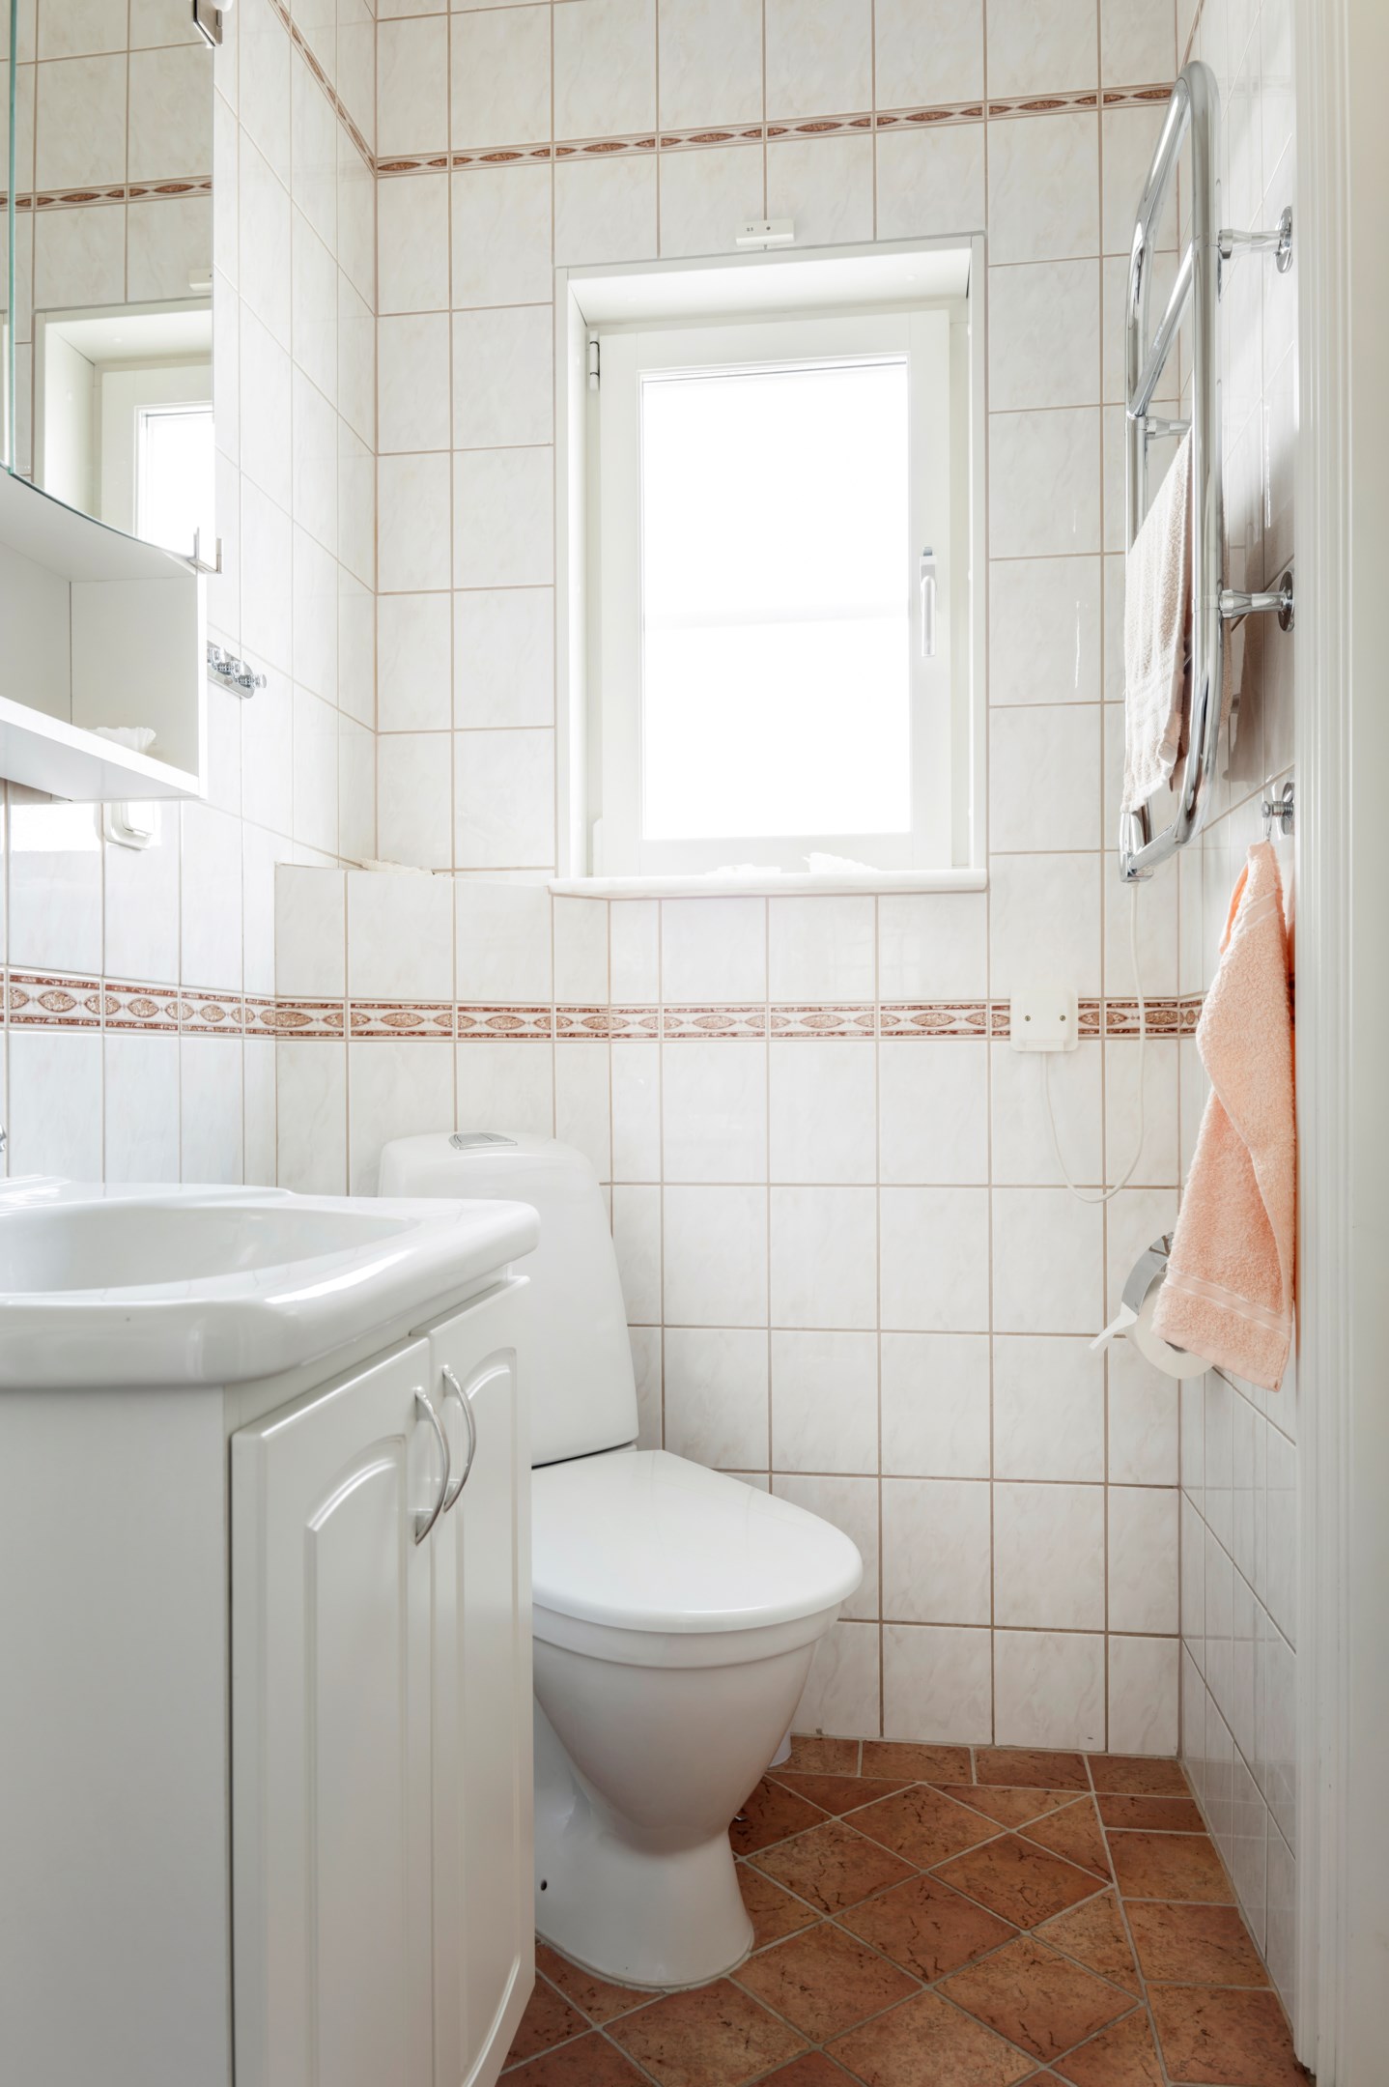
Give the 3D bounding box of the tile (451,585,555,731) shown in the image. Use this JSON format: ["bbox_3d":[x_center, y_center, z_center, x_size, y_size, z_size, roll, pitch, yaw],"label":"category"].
[{"bbox_3d":[-0.273,-0.556,2.002,0.149,0.199,0.009,0,0,8],"label":"tile"}]

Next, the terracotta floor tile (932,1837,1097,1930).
[{"bbox_3d":[0.376,0.975,1.614,0.140,0.010,0.140,0,0,-37],"label":"terracotta floor tile"}]

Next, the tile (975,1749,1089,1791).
[{"bbox_3d":[0.447,0.968,1.845,0.147,0.010,0.094,0,0,8],"label":"tile"}]

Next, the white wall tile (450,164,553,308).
[{"bbox_3d":[-0.276,-1.159,2.004,0.149,0.199,0.010,0,0,8],"label":"white wall tile"}]

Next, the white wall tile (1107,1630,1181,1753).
[{"bbox_3d":[0.610,0.882,1.885,0.095,0.159,0.010,0,0,8],"label":"white wall tile"}]

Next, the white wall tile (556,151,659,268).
[{"bbox_3d":[-0.126,-1.185,1.983,0.150,0.146,0.009,0,0,8],"label":"white wall tile"}]

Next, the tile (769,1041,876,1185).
[{"bbox_3d":[0.180,0.097,1.935,0.149,0.199,0.009,0,0,8],"label":"tile"}]

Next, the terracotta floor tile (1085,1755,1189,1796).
[{"bbox_3d":[0.581,0.965,1.822,0.123,0.010,0.092,0,0,8],"label":"terracotta floor tile"}]

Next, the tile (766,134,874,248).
[{"bbox_3d":[0.174,-1.186,1.938,0.150,0.147,0.009,0,0,8],"label":"tile"}]

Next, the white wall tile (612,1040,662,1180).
[{"bbox_3d":[-0.081,0.098,1.979,0.070,0.199,0.010,0,0,8],"label":"white wall tile"}]

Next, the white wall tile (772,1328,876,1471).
[{"bbox_3d":[0.182,0.502,1.953,0.149,0.198,0.010,0,0,8],"label":"white wall tile"}]

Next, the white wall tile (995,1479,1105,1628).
[{"bbox_3d":[0.486,0.703,1.912,0.149,0.198,0.010,0,0,8],"label":"white wall tile"}]

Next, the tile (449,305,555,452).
[{"bbox_3d":[-0.278,-0.964,2.017,0.149,0.200,0.010,0,0,8],"label":"tile"}]

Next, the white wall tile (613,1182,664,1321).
[{"bbox_3d":[-0.080,0.300,1.980,0.070,0.199,0.010,0,0,8],"label":"white wall tile"}]

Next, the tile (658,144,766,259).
[{"bbox_3d":[0.024,-1.194,1.976,0.149,0.150,0.010,0,0,8],"label":"tile"}]

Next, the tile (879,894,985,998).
[{"bbox_3d":[0.331,-0.132,1.921,0.149,0.145,0.010,0,0,8],"label":"tile"}]

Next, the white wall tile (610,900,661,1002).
[{"bbox_3d":[-0.084,-0.132,1.990,0.068,0.146,0.010,0,0,8],"label":"white wall tile"}]

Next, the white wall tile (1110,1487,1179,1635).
[{"bbox_3d":[0.603,0.696,1.873,0.089,0.199,0.009,0,0,8],"label":"white wall tile"}]

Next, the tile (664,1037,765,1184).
[{"bbox_3d":[0.030,0.097,1.957,0.149,0.199,0.009,0,0,8],"label":"tile"}]

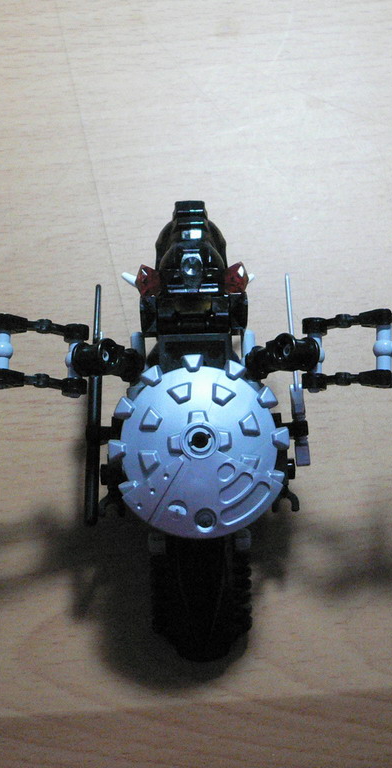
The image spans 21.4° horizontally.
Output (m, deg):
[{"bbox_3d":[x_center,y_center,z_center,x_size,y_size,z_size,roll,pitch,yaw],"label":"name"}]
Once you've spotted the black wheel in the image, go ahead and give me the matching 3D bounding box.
[{"bbox_3d":[0.001,0.045,0.234,0.022,0.035,0.035,0,74,0],"label":"black wheel"}]

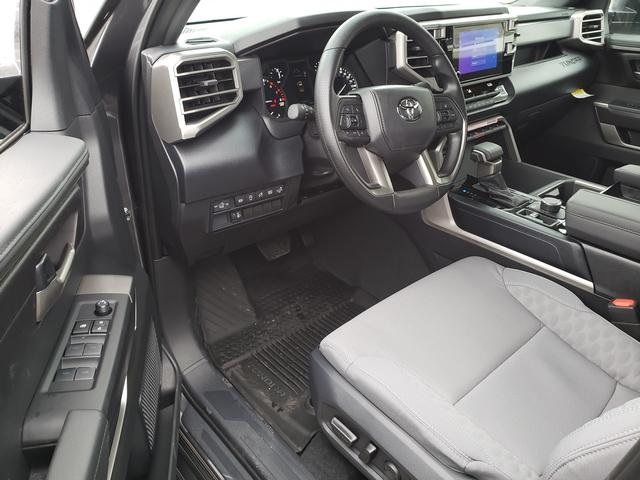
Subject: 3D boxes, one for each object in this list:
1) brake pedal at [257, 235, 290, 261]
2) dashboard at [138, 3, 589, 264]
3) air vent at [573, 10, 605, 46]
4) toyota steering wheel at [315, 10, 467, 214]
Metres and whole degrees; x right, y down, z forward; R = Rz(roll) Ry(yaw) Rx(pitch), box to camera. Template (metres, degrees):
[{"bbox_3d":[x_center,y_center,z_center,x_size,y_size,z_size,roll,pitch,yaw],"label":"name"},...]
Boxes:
[{"bbox_3d":[-0.133,0.012,1.412,0.099,0.084,0.049,-22,0,-33],"label":"brake pedal"},{"bbox_3d":[0.262,-0.402,1.370,1.556,0.492,0.433,-22,35,-33],"label":"dashboard"},{"bbox_3d":[0.879,-0.696,1.601,0.138,0.133,0.064,-22,35,-33],"label":"air vent"},{"bbox_3d":[0.132,-0.237,0.932,0.379,0.379,0.113,-22,12,-33],"label":"toyota steering wheel"}]

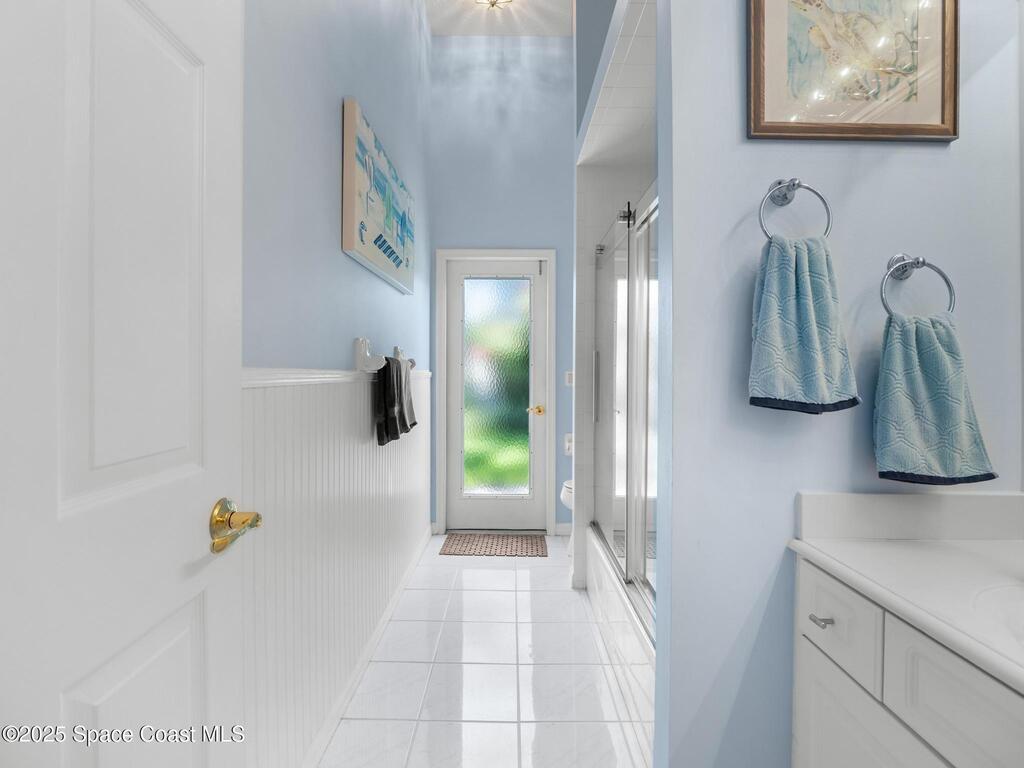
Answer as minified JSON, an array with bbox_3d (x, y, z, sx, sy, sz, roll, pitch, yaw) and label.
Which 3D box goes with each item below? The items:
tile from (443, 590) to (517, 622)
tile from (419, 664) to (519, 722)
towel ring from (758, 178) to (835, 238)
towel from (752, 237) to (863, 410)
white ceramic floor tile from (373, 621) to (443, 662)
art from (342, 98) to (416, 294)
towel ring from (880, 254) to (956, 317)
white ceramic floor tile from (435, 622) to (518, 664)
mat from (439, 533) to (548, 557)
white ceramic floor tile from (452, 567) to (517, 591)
[{"bbox_3d":[-0.151,1.146,2.433,0.351,0.010,0.317,0,2,0],"label":"tile"},{"bbox_3d":[-0.149,1.168,1.801,0.345,0.010,0.325,0,1,0],"label":"tile"},{"bbox_3d":[0.660,-0.386,1.120,0.173,0.184,0.075,0,2,0],"label":"towel ring"},{"bbox_3d":[0.609,-0.123,0.985,0.226,0.360,0.070,0,1,0],"label":"towel"},{"bbox_3d":[-0.458,1.157,2.126,0.270,0.010,0.325,0,1,0],"label":"white ceramic floor tile"},{"bbox_3d":[-0.567,-0.741,2.137,0.045,0.525,0.970,0,1,0],"label":"art"},{"bbox_3d":[0.860,-0.192,1.005,0.160,0.175,0.065,0,1,0],"label":"towel ring"},{"bbox_3d":[-0.151,1.157,2.116,0.351,0.010,0.317,0,2,0],"label":"white ceramic floor tile"},{"bbox_3d":[-0.114,1.104,3.274,0.707,0.012,0.390,0,2,0],"label":"mat"},{"bbox_3d":[-0.151,1.134,2.751,0.351,0.010,0.317,0,2,0],"label":"white ceramic floor tile"}]

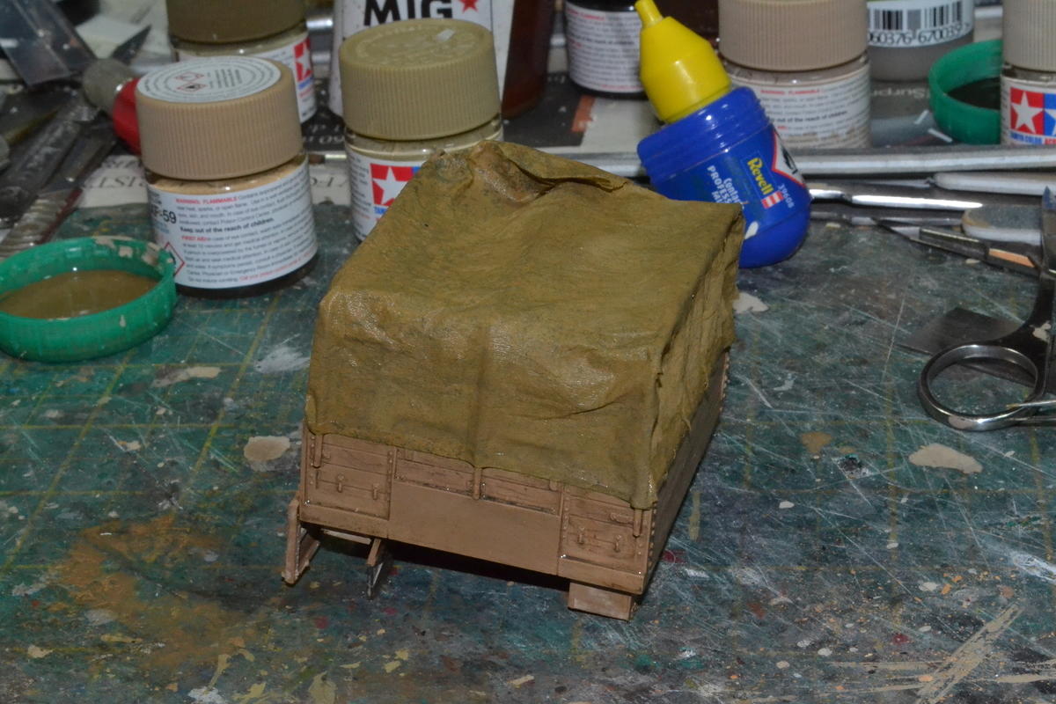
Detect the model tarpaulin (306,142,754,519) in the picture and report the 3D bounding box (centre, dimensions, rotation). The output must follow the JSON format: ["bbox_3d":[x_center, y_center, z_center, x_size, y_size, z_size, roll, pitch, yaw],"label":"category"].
[{"bbox_3d":[0.001,-0.006,0.400,0.059,0.031,0.056,11,29,12],"label":"model tarpaulin"}]

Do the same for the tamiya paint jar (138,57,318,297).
[{"bbox_3d":[-0.064,-0.038,0.513,0.035,0.044,0.035,-4,27,2],"label":"tamiya paint jar"}]

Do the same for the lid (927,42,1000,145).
[{"bbox_3d":[0.115,-0.061,0.566,0.041,0.010,0.041,0,33,11],"label":"lid"}]

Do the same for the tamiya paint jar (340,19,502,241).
[{"bbox_3d":[-0.022,-0.046,0.522,0.035,0.044,0.035,-4,27,2],"label":"tamiya paint jar"}]

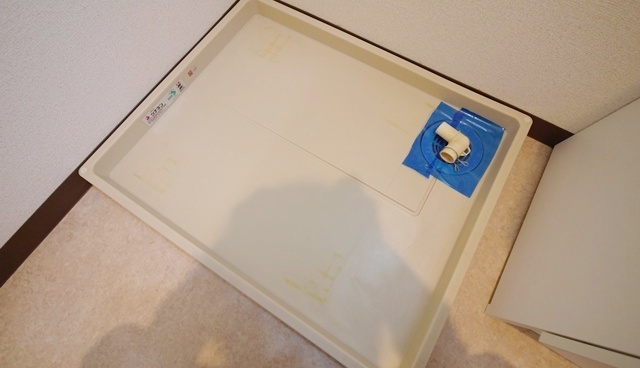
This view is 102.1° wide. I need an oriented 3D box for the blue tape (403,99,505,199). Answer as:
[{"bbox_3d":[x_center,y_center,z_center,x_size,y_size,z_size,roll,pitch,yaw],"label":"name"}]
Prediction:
[{"bbox_3d":[0.314,-0.091,0.597,0.165,0.014,0.202,31,76,11],"label":"blue tape"}]

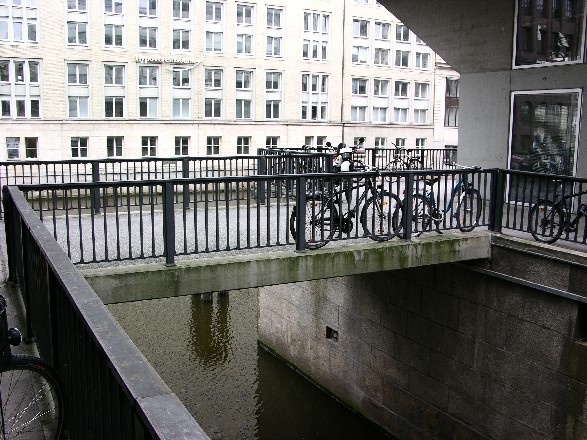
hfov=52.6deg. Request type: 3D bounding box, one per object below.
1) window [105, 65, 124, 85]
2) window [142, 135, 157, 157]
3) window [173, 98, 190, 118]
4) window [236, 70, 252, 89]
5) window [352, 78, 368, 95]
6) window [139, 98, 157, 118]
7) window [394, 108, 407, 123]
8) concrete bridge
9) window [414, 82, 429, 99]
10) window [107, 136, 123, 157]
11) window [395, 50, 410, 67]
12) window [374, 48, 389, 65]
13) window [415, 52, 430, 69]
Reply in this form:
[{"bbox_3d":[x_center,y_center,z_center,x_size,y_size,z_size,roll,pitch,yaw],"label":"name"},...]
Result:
[{"bbox_3d":[-15.780,-12.757,52.381,1.760,1.900,0.250,-4,9,-26],"label":"window"},{"bbox_3d":[-12.175,-6.188,50.048,1.310,1.720,0.200,-4,10,-28],"label":"window"},{"bbox_3d":[-9.967,-9.923,52.808,1.600,1.780,0.200,-4,10,-24],"label":"window"},{"bbox_3d":[-4.760,-13.639,57.936,1.760,1.900,0.250,-4,9,-26],"label":"window"},{"bbox_3d":[6.613,-13.400,59.575,1.890,1.600,0.200,-4,10,-27],"label":"window"},{"bbox_3d":[-12.115,-9.359,49.545,1.610,1.780,0.200,-4,10,-28],"label":"window"},{"bbox_3d":[11.275,-11.011,62.528,1.600,1.520,0.200,-4,10,-24],"label":"window"},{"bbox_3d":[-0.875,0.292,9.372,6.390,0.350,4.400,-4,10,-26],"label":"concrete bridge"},{"bbox_3d":[15.276,-15.408,70.738,2.050,1.980,0.200,-4,10,-28],"label":"window"},{"bbox_3d":[-16.392,-6.719,54.617,1.530,1.870,0.200,-4,10,-28],"label":"window"},{"bbox_3d":[11.315,-16.764,61.598,1.920,1.630,0.200,-4,10,-24],"label":"window"},{"bbox_3d":[8.911,-16.566,60.287,1.880,1.710,0.200,-4,10,-27],"label":"window"},{"bbox_3d":[15.362,-18.822,70.313,2.050,2.080,0.200,-4,10,-28],"label":"window"}]

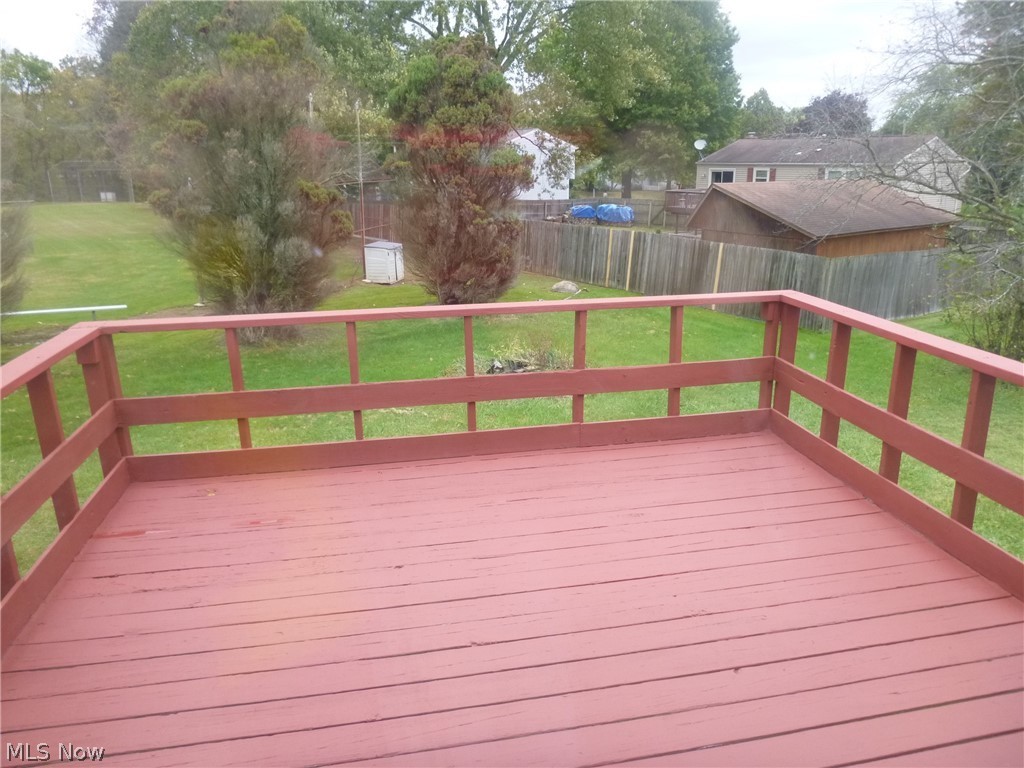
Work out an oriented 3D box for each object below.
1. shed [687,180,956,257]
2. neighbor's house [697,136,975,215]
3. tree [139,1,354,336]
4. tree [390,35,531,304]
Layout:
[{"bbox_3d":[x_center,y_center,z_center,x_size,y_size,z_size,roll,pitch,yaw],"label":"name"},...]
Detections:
[{"bbox_3d":[9.819,-4.569,23.170,9.000,3.380,4.000,-14,21,-38],"label":"shed"},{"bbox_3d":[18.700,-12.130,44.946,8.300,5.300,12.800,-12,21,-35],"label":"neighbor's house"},{"bbox_3d":[-6.182,-4.722,17.366,4.690,7.260,4.690,-6,18,-18],"label":"tree"},{"bbox_3d":[-1.518,-6.152,21.747,4.010,7.440,4.010,-1,17,-4],"label":"tree"}]

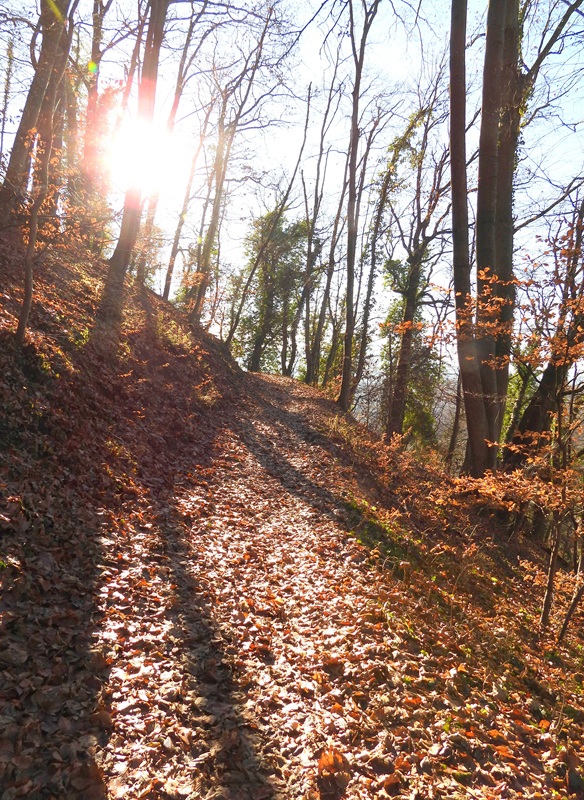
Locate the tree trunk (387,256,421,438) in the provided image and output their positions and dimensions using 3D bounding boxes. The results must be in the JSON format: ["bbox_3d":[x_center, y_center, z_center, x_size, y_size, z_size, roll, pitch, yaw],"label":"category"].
[{"bbox_3d":[2.685,-1.259,13.300,0.480,4.400,0.450,6,-1,0],"label":"tree trunk"}]

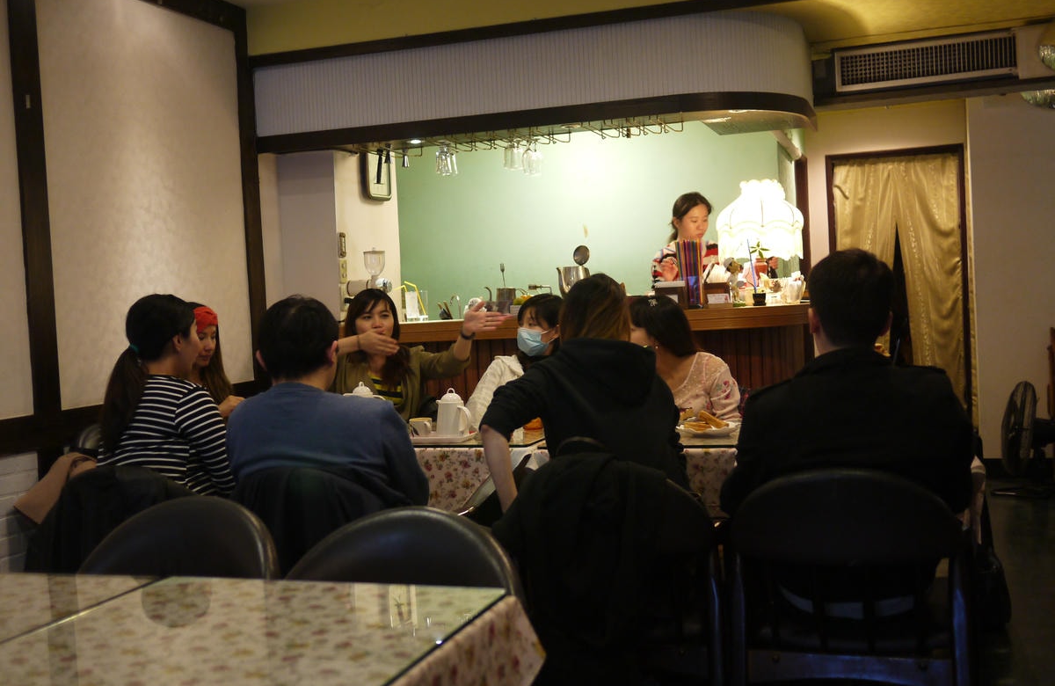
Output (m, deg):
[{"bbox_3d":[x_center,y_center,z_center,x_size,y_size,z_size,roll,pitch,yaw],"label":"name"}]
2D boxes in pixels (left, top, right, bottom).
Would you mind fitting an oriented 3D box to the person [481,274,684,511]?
[{"bbox_3d":[0.163,0.450,3.293,0.550,1.270,0.720,-3,2,10],"label":"person"}]

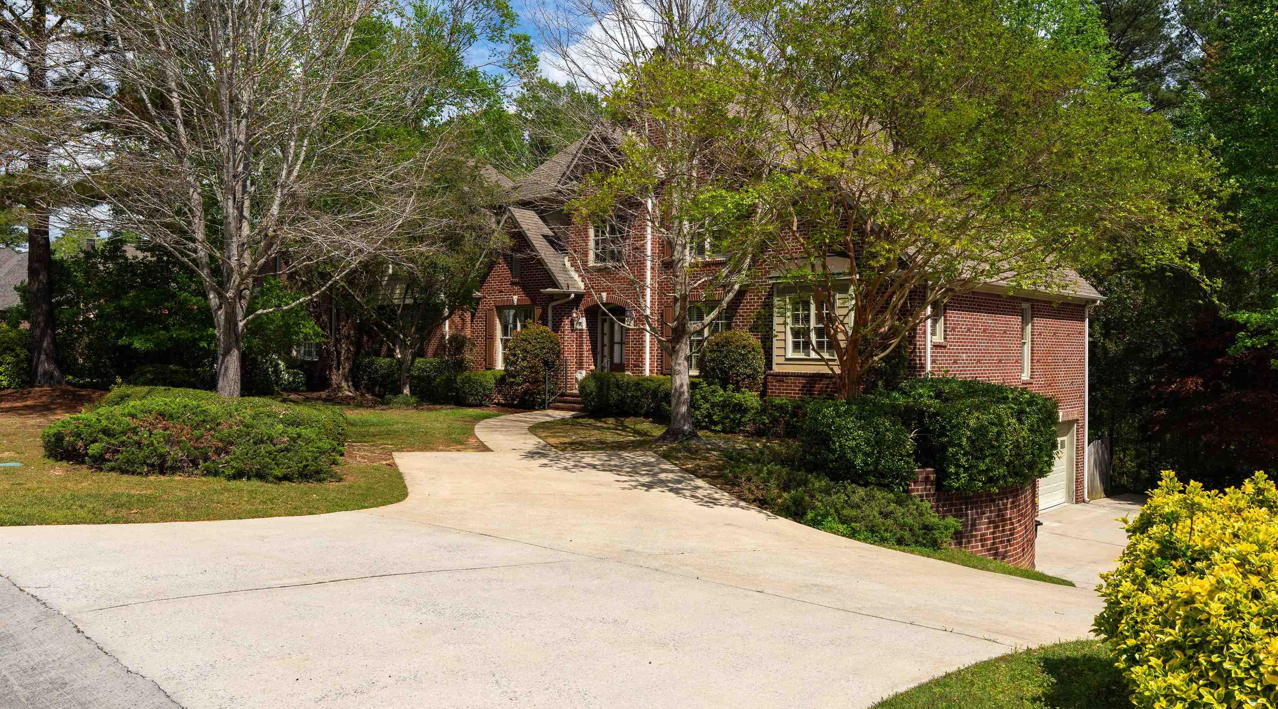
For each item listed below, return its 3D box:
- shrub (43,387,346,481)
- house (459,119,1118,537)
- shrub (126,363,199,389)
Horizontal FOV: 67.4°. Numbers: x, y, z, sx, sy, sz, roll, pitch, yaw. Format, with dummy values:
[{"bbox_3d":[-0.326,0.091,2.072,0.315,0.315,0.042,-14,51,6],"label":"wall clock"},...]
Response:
[{"bbox_3d":[-5.980,1.000,13.000,3.700,0.880,3.600,0,0,-25],"label":"shrub"},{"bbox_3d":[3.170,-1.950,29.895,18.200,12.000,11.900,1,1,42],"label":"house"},{"bbox_3d":[-11.650,0.600,23.500,1.800,0.850,1.600,0,0,-26],"label":"shrub"}]

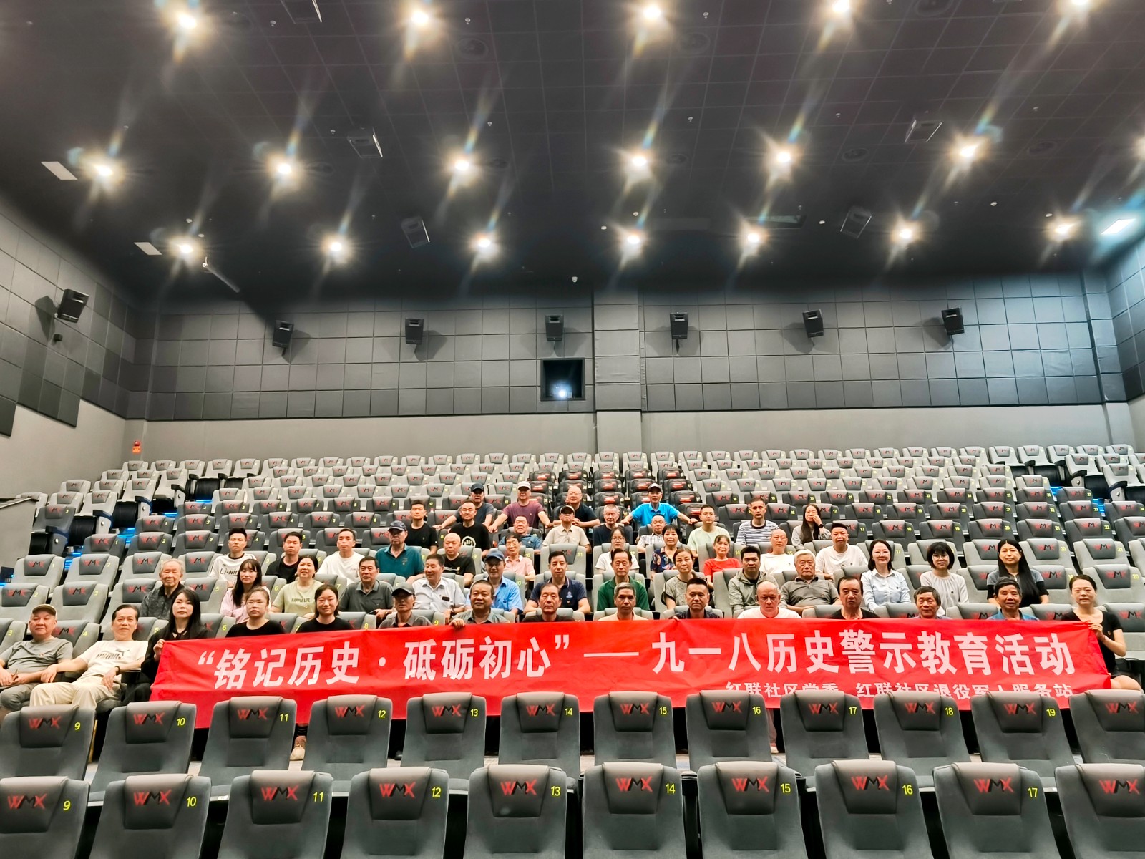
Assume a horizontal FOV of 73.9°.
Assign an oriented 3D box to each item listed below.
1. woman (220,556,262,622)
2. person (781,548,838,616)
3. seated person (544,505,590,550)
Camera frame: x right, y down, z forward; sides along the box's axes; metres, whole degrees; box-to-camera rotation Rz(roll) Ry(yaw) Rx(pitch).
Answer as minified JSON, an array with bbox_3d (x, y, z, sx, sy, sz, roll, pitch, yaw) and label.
[{"bbox_3d":[-2.960,1.701,6.634,0.460,1.147,0.800,0,-13,-2],"label":"woman"},{"bbox_3d":[2.114,1.613,6.536,0.550,1.166,0.780,-3,-13,11],"label":"person"},{"bbox_3d":[-0.044,1.482,8.916,0.540,1.230,0.780,0,-12,-2],"label":"seated person"}]

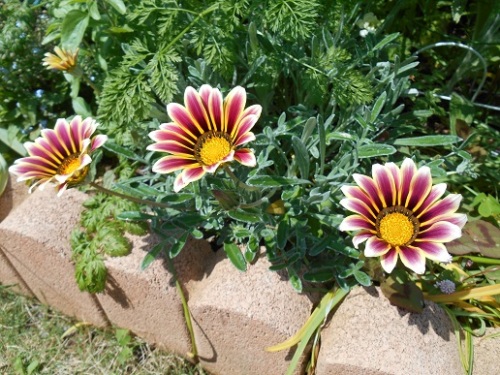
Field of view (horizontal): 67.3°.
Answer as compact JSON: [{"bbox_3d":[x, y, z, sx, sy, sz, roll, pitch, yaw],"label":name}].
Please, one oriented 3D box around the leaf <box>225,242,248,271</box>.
[{"bbox_3d":[-0.014,0.064,0.348,0.013,0.006,0.030,-34,76,-9],"label":"leaf"}]

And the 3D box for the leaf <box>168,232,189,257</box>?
[{"bbox_3d":[-0.063,0.051,0.330,0.009,0.006,0.028,22,62,20],"label":"leaf"}]

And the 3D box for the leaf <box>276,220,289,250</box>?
[{"bbox_3d":[0.029,0.043,0.335,0.010,0.006,0.028,7,64,3],"label":"leaf"}]

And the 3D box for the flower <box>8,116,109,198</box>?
[{"bbox_3d":[-0.181,-0.029,0.355,0.088,0.040,0.088,32,73,33],"label":"flower"}]

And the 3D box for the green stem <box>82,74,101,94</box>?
[{"bbox_3d":[-0.202,-0.131,0.477,0.006,0.029,0.006,-40,10,0],"label":"green stem"}]

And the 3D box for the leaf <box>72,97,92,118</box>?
[{"bbox_3d":[-0.210,-0.100,0.470,0.017,0.008,0.039,-35,78,-24],"label":"leaf"}]

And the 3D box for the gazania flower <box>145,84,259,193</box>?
[{"bbox_3d":[-0.037,-0.040,0.305,0.093,0.032,0.088,25,78,28],"label":"gazania flower"}]

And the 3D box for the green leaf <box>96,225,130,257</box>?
[{"bbox_3d":[-0.124,0.049,0.338,0.042,0.012,0.024,27,52,24],"label":"green leaf"}]

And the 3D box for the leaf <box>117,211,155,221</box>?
[{"bbox_3d":[-0.107,0.026,0.350,0.037,0.006,0.011,5,42,6],"label":"leaf"}]

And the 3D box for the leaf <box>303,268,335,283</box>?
[{"bbox_3d":[0.063,0.081,0.343,0.030,0.006,0.014,1,45,-10],"label":"leaf"}]

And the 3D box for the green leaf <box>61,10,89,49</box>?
[{"bbox_3d":[-0.260,-0.234,0.560,0.034,0.012,0.074,12,74,-6],"label":"green leaf"}]

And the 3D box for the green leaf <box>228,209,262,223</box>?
[{"bbox_3d":[-0.006,0.026,0.348,0.033,0.006,0.009,16,51,13],"label":"green leaf"}]

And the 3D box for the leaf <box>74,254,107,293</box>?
[{"bbox_3d":[-0.156,0.085,0.370,0.031,0.014,0.037,-1,74,-8],"label":"leaf"}]

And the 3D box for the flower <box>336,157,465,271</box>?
[{"bbox_3d":[0.118,0.022,0.290,0.095,0.030,0.090,20,69,23],"label":"flower"}]

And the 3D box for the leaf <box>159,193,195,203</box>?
[{"bbox_3d":[-0.069,0.009,0.358,0.032,0.006,0.011,-10,47,-10],"label":"leaf"}]

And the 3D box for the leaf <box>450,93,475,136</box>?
[{"bbox_3d":[0.262,-0.091,0.465,0.024,0.010,0.058,19,79,26],"label":"leaf"}]

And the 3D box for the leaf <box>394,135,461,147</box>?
[{"bbox_3d":[0.183,-0.048,0.388,0.066,0.007,0.014,-2,41,4],"label":"leaf"}]

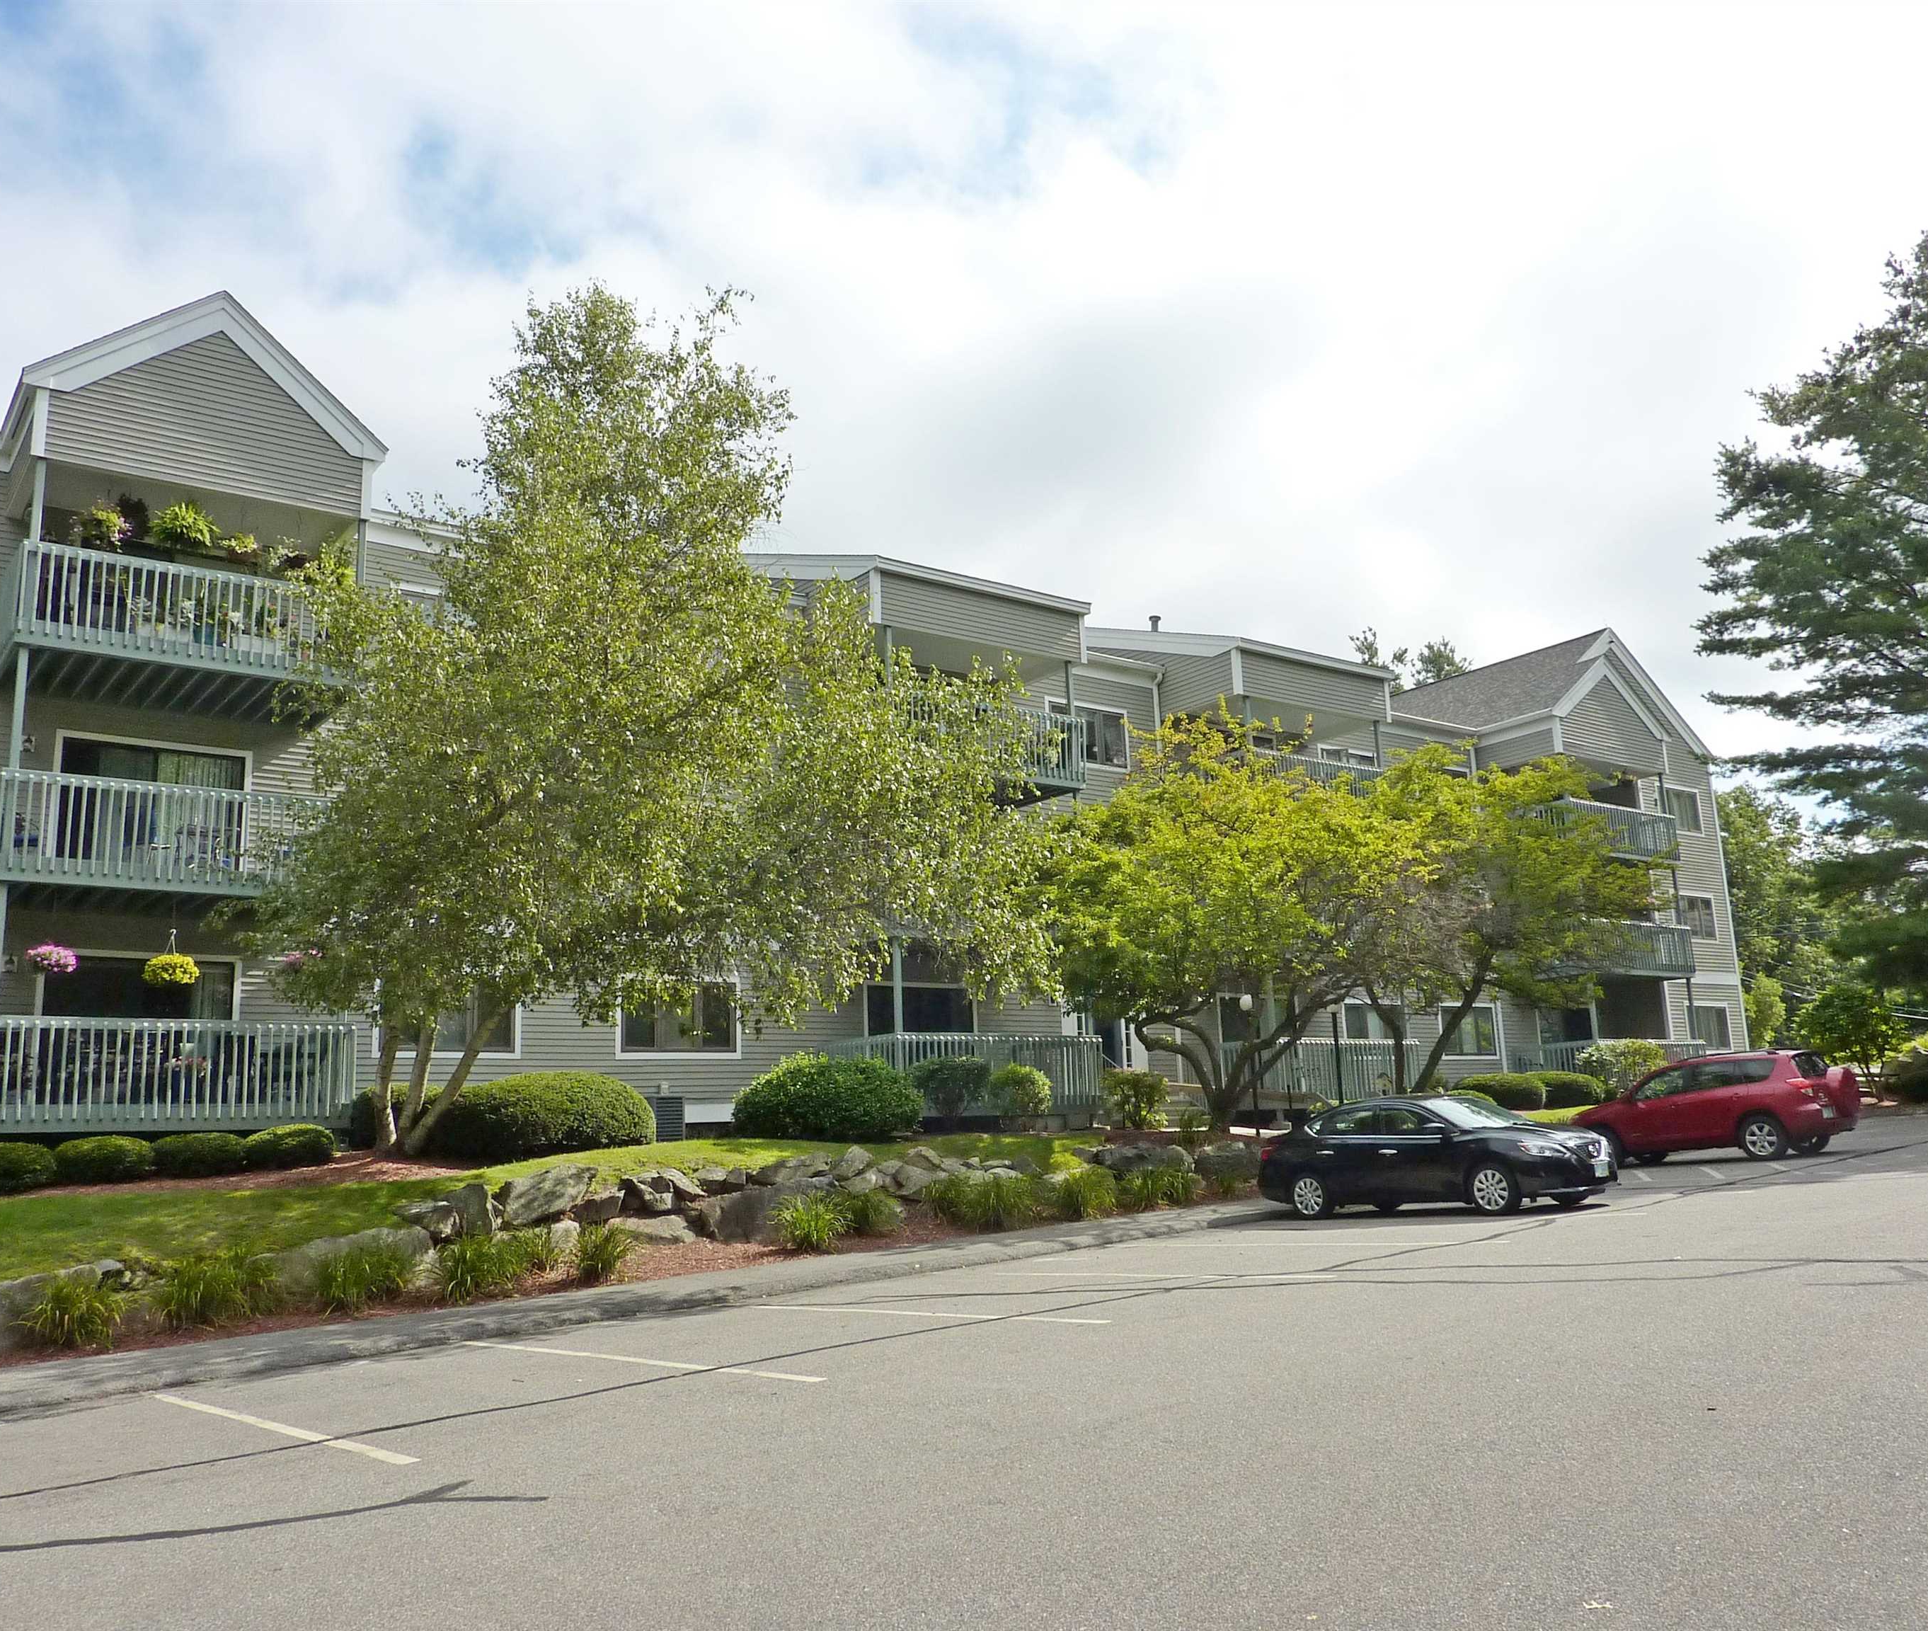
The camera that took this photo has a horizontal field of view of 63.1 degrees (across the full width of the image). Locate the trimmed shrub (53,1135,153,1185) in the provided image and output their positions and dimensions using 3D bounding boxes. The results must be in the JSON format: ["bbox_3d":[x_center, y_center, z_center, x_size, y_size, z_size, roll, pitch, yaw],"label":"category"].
[{"bbox_3d":[-9.275,3.715,16.976,0.971,0.517,0.971,6,-14,-36],"label":"trimmed shrub"}]

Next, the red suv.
[{"bbox_3d":[12.344,4.909,26.211,1.850,1.720,4.550,6,-16,-40],"label":"red suv"}]

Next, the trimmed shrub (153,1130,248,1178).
[{"bbox_3d":[-8.525,3.779,17.524,0.941,0.496,0.941,6,-14,-36],"label":"trimmed shrub"}]

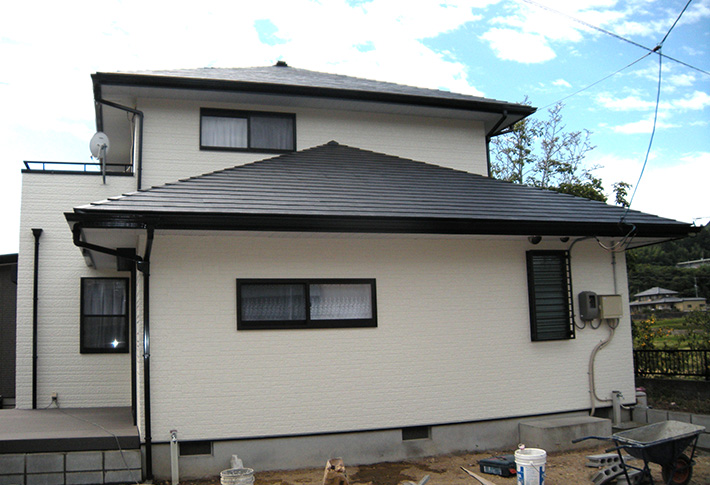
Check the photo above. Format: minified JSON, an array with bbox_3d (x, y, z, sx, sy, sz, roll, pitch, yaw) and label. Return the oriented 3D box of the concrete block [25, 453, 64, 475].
[{"bbox_3d":[-3.099,2.207,7.206,0.390,0.190,0.150,1,-9,-18],"label":"concrete block"}]

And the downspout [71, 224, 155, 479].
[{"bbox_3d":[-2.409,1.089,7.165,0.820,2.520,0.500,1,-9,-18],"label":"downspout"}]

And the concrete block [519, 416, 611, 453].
[{"bbox_3d":[2.543,2.317,8.676,1.030,0.285,0.620,1,-8,-19],"label":"concrete block"}]

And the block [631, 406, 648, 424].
[{"bbox_3d":[3.777,2.270,9.437,0.125,0.190,0.370,0,-8,-15],"label":"block"}]

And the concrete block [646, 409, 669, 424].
[{"bbox_3d":[3.963,2.285,9.353,0.150,0.190,0.390,1,-9,-18],"label":"concrete block"}]

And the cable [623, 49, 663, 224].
[{"bbox_3d":[3.194,-1.182,8.006,0.420,2.050,0.450,1,-8,-19],"label":"cable"}]

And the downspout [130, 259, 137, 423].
[{"bbox_3d":[-2.801,1.279,9.093,0.075,2.050,0.080,1,-8,-19],"label":"downspout"}]

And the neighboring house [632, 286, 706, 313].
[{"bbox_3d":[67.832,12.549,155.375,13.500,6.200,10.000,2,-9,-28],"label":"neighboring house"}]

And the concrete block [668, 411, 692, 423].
[{"bbox_3d":[4.069,2.236,8.964,0.150,0.190,0.390,1,-9,-18],"label":"concrete block"}]

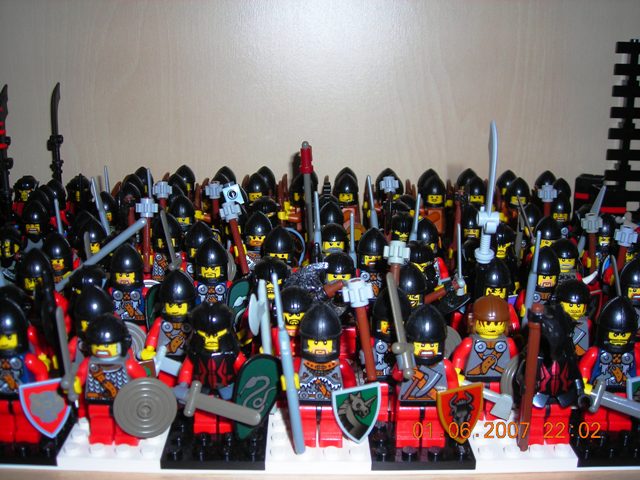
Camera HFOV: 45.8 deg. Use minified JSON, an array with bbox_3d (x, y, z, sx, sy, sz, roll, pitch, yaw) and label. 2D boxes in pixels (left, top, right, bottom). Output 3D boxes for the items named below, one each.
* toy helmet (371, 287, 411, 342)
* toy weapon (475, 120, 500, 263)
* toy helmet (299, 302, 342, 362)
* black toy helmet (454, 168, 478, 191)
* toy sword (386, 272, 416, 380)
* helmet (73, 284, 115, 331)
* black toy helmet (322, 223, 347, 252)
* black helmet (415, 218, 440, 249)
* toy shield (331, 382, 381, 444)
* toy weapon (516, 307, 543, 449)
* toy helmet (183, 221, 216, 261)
[{"bbox_3d":[0.023,0.023,0.250,0.013,0.017,0.014,1,16,2],"label":"toy helmet"},{"bbox_3d":[0.065,-0.018,0.292,0.009,0.056,0.009,3,16,9],"label":"toy weapon"},{"bbox_3d":[0.000,0.027,0.237,0.013,0.017,0.014,0,17,0],"label":"toy helmet"},{"bbox_3d":[0.082,-0.032,0.416,0.012,0.016,0.013,1,16,2],"label":"black toy helmet"},{"bbox_3d":[0.023,0.026,0.224,0.004,0.033,0.010,-6,7,41],"label":"toy sword"},{"bbox_3d":[-0.074,0.023,0.247,0.013,0.017,0.013,-3,17,-9],"label":"helmet"},{"bbox_3d":[0.006,-0.001,0.327,0.012,0.013,0.013,1,17,4],"label":"black toy helmet"},{"bbox_3d":[0.047,-0.002,0.334,0.013,0.017,0.014,0,17,0],"label":"black helmet"},{"bbox_3d":[0.011,0.052,0.227,0.015,0.018,0.004,6,17,20],"label":"toy shield"},{"bbox_3d":[0.065,0.043,0.234,0.004,0.049,0.004,5,13,17],"label":"toy weapon"},{"bbox_3d":[-0.050,0.000,0.318,0.012,0.017,0.013,-1,17,-5],"label":"toy helmet"}]

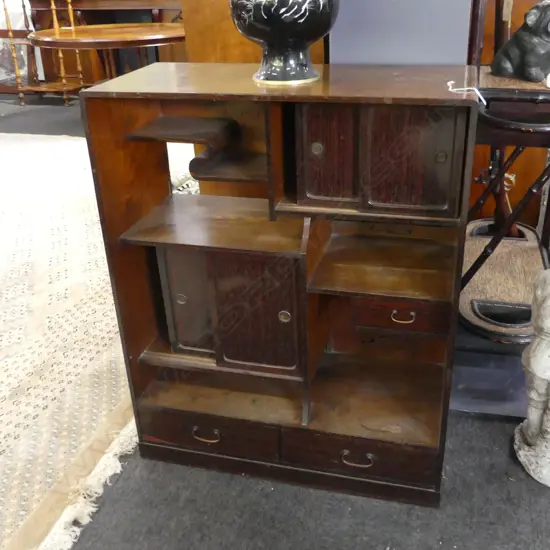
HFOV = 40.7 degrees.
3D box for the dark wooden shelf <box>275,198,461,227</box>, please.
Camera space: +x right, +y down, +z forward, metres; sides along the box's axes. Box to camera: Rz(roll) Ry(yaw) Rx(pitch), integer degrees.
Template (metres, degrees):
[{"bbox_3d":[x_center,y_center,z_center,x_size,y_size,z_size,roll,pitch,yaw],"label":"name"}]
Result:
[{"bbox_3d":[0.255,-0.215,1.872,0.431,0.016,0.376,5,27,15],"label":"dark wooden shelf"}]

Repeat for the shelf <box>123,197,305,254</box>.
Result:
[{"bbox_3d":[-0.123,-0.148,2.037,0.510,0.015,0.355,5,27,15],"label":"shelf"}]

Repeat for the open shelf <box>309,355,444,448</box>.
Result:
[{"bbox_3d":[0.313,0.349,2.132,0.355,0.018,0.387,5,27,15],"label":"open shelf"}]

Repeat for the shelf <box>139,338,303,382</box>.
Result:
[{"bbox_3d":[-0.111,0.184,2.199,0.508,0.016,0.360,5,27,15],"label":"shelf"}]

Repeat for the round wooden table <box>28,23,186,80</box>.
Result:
[{"bbox_3d":[-1.126,-1.354,5.331,1.120,0.740,1.050,-2,26,0],"label":"round wooden table"}]

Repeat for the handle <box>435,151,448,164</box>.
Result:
[{"bbox_3d":[0.364,-0.256,1.615,0.029,0.028,0.007,5,27,15],"label":"handle"}]

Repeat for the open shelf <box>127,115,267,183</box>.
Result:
[{"bbox_3d":[-0.152,-0.344,2.026,0.425,0.117,0.221,5,27,15],"label":"open shelf"}]

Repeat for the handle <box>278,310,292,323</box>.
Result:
[{"bbox_3d":[0.025,0.105,1.905,0.029,0.028,0.007,5,27,15],"label":"handle"}]

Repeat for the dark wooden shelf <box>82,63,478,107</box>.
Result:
[{"bbox_3d":[0.035,-0.473,1.817,0.900,0.016,0.408,5,27,15],"label":"dark wooden shelf"}]

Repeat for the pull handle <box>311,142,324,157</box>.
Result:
[{"bbox_3d":[0.097,-0.289,1.704,0.029,0.028,0.007,5,27,15],"label":"pull handle"}]

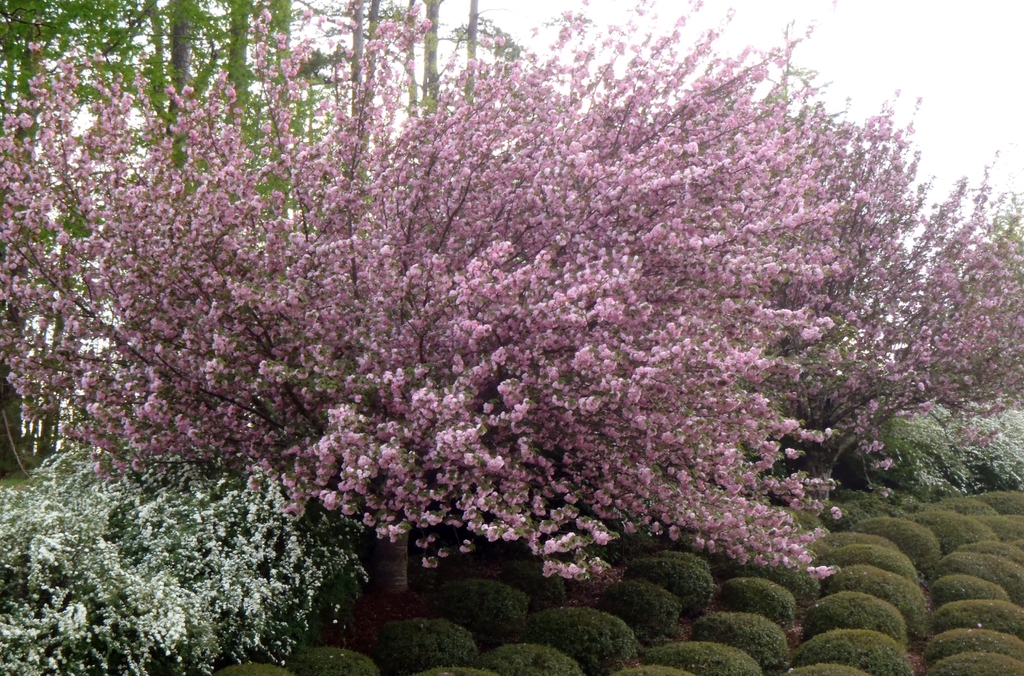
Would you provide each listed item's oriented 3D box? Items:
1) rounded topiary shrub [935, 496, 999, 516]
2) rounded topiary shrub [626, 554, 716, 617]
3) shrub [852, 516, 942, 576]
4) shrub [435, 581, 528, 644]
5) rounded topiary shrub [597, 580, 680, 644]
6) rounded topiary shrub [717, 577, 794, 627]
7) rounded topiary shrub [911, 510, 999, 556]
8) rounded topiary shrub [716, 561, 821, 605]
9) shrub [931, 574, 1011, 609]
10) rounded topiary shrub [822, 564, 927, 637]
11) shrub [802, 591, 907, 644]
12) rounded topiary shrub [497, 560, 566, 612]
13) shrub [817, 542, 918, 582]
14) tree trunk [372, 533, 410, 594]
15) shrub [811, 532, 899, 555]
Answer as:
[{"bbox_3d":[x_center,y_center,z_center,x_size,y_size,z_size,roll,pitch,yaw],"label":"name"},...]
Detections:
[{"bbox_3d":[4.720,1.874,24.120,0.753,0.414,0.753,0,1,0],"label":"rounded topiary shrub"},{"bbox_3d":[1.407,2.158,20.610,0.804,0.466,0.804,0,1,0],"label":"rounded topiary shrub"},{"bbox_3d":[3.778,2.046,22.687,0.915,0.580,0.915,0,-2,0],"label":"shrub"},{"bbox_3d":[-0.271,2.494,21.188,0.882,0.560,0.882,0,-2,0],"label":"shrub"},{"bbox_3d":[1.164,2.463,20.888,0.761,0.560,0.761,0,-2,0],"label":"rounded topiary shrub"},{"bbox_3d":[2.126,2.266,19.980,0.675,0.385,0.675,0,1,0],"label":"rounded topiary shrub"},{"bbox_3d":[4.379,1.961,22.860,0.882,0.485,0.882,0,1,0],"label":"rounded topiary shrub"},{"bbox_3d":[2.362,2.250,20.988,0.892,0.560,0.892,0,-2,0],"label":"rounded topiary shrub"},{"bbox_3d":[3.988,2.257,20.070,0.696,0.383,0.696,0,1,0],"label":"shrub"},{"bbox_3d":[3.135,2.243,19.887,0.914,0.580,0.914,0,-2,0],"label":"rounded topiary shrub"},{"bbox_3d":[2.765,2.282,18.630,0.840,0.470,0.840,0,1,0],"label":"shrub"},{"bbox_3d":[0.161,2.185,20.610,0.652,0.378,0.652,0,1,0],"label":"rounded topiary shrub"},{"bbox_3d":[3.211,2.151,20.888,0.924,0.570,0.924,0,-2,0],"label":"shrub"},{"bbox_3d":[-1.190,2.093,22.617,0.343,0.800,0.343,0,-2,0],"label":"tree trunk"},{"bbox_3d":[3.261,2.134,21.988,0.887,0.570,0.887,0,-2,0],"label":"shrub"}]

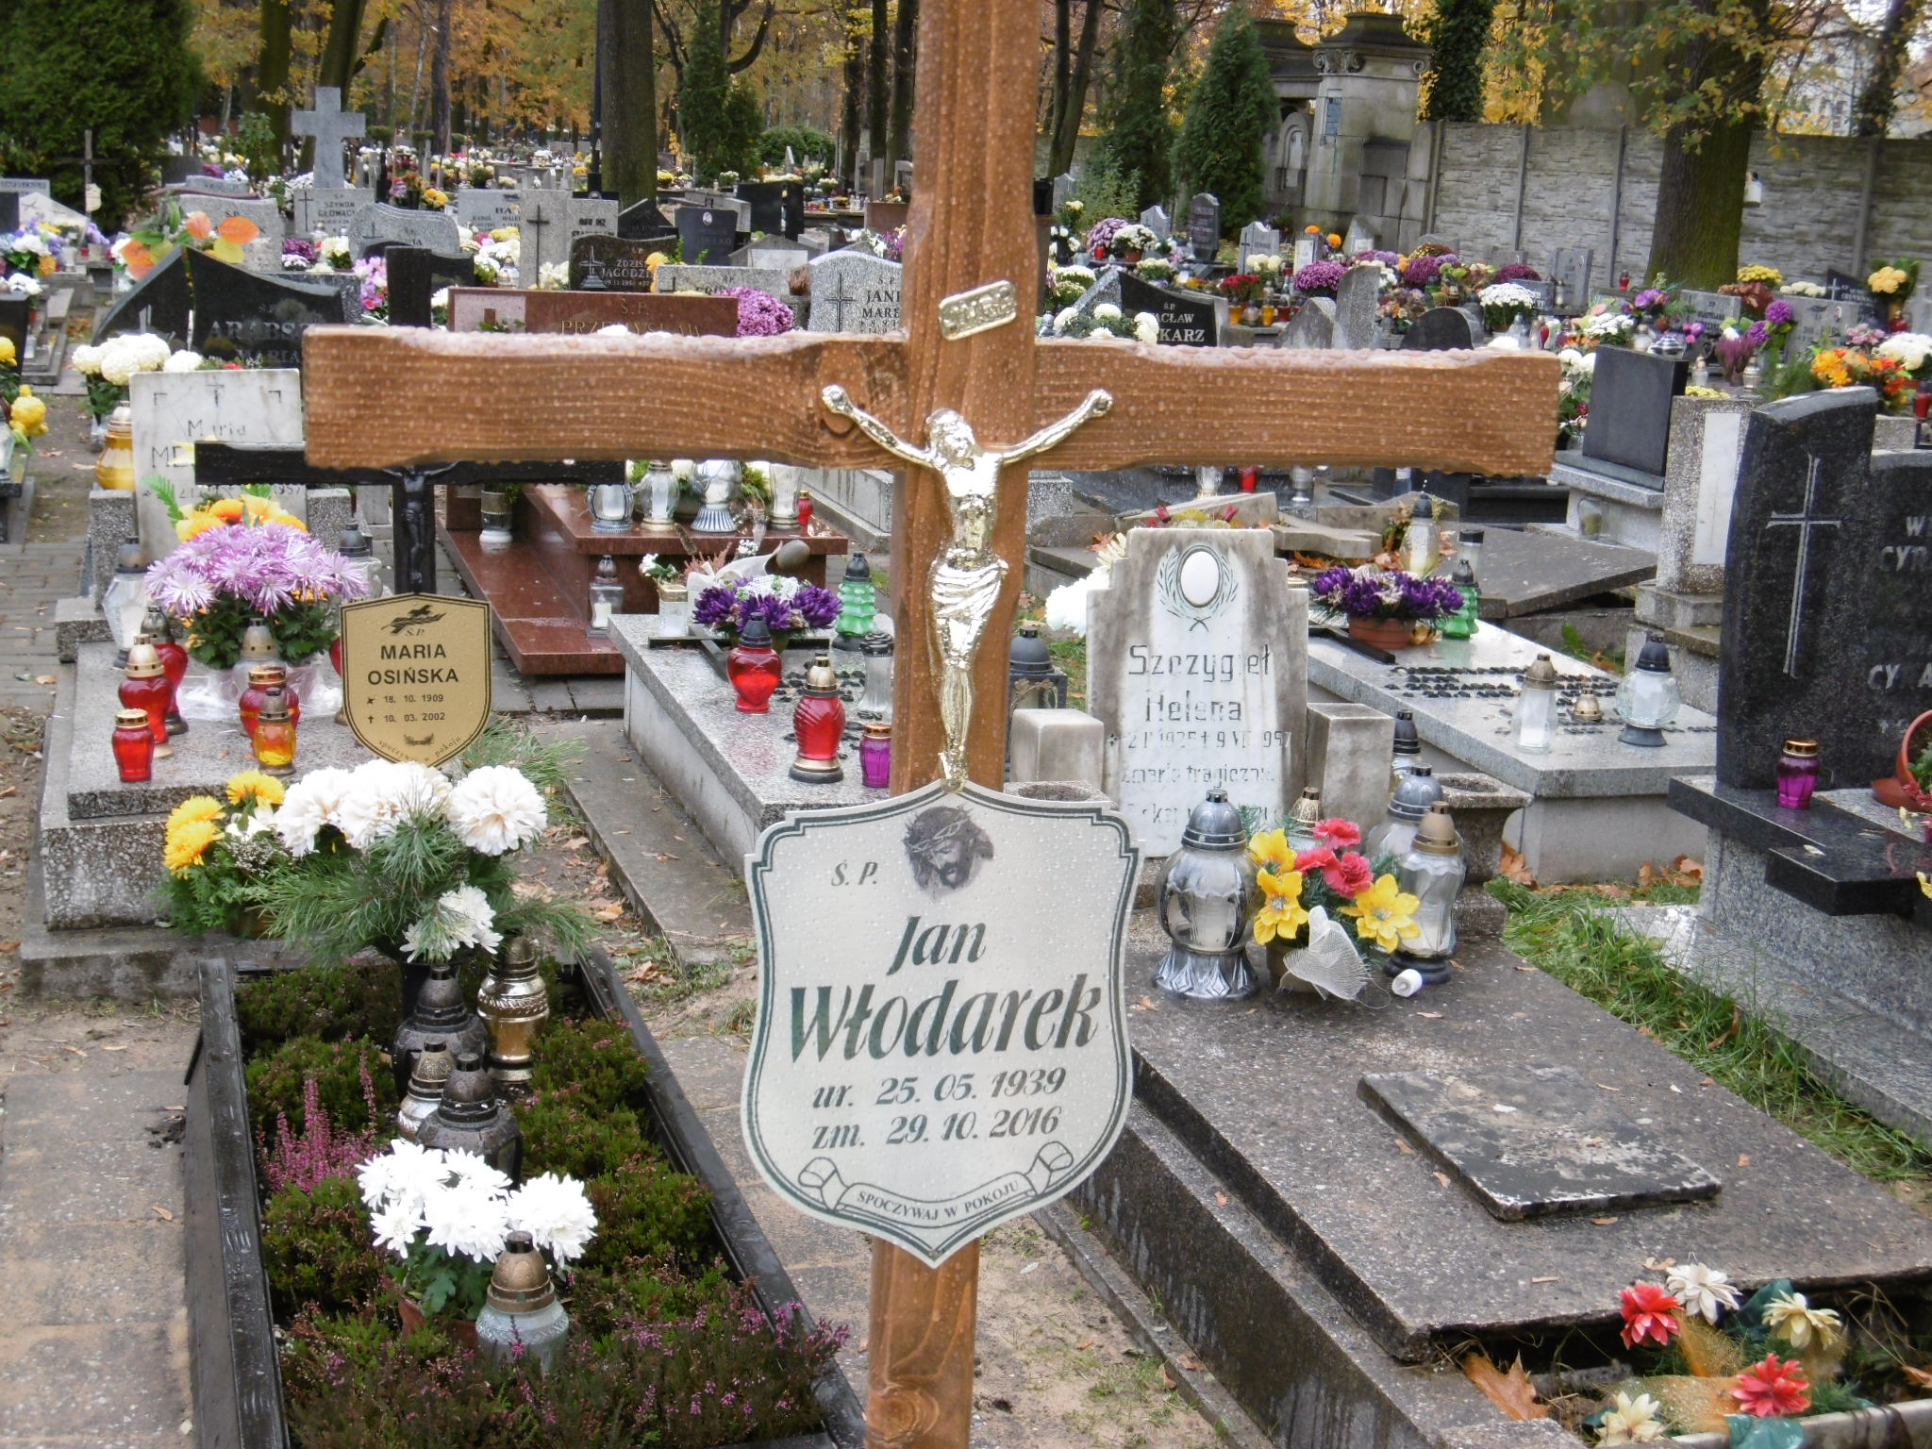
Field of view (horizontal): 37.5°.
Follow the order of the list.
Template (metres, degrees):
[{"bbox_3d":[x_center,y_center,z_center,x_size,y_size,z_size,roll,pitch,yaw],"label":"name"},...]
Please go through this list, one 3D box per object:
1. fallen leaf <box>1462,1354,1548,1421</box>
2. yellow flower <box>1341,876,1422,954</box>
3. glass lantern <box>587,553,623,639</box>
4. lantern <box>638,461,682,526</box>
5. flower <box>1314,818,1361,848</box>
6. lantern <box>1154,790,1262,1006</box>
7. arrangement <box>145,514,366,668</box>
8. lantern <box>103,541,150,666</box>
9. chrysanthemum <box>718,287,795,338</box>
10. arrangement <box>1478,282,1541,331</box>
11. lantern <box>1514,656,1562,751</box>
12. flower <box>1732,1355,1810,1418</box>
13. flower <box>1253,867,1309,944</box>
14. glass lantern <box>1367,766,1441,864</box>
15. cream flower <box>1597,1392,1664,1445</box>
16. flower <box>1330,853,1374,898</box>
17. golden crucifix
[{"bbox_3d":[0.564,0.694,2.980,0.085,0.035,0.100,-1,13,-17],"label":"fallen leaf"},{"bbox_3d":[0.623,0.283,4.290,0.122,0.112,0.065,4,12,9],"label":"yellow flower"},{"bbox_3d":[-1.021,-0.362,8.024,0.100,0.225,0.100,-1,13,-16],"label":"glass lantern"},{"bbox_3d":[-1.076,-0.866,10.022,0.154,0.293,0.154,0,11,-6],"label":"lantern"},{"bbox_3d":[0.531,0.154,4.070,0.064,0.042,0.060,4,13,7],"label":"flower"},{"bbox_3d":[0.342,0.242,4.055,0.152,0.283,0.152,4,13,5],"label":"lantern"},{"bbox_3d":[-1.480,-0.272,5.932,0.440,0.310,0.400,-1,13,-16],"label":"arrangement"},{"bbox_3d":[-1.970,-0.289,6.671,0.131,0.289,0.131,-2,11,-16],"label":"lantern"},{"bbox_3d":[-0.797,-1.497,10.400,0.350,0.280,0.330,2,13,-4],"label":"chrysanthemum"},{"bbox_3d":[4.007,-3.080,20.968,0.445,0.341,0.445,3,11,10],"label":"arrangement"},{"bbox_3d":[1.337,-0.054,6.632,0.106,0.214,0.106,3,11,11],"label":"lantern"},{"bbox_3d":[0.865,0.711,3.058,0.080,0.060,0.060,6,13,17],"label":"flower"},{"bbox_3d":[0.488,0.280,4.400,0.086,0.117,0.060,4,11,14],"label":"flower"},{"bbox_3d":[0.740,0.219,4.640,0.168,0.298,0.168,3,11,9],"label":"glass lantern"},{"bbox_3d":[0.698,0.730,2.990,0.066,0.050,0.055,5,13,14],"label":"cream flower"},{"bbox_3d":[0.585,0.228,4.320,0.068,0.064,0.055,4,12,8],"label":"flower"},{"bbox_3d":[0.001,-0.085,1.750,0.178,0.250,0.050,-1,13,-17],"label":"golden crucifix"}]

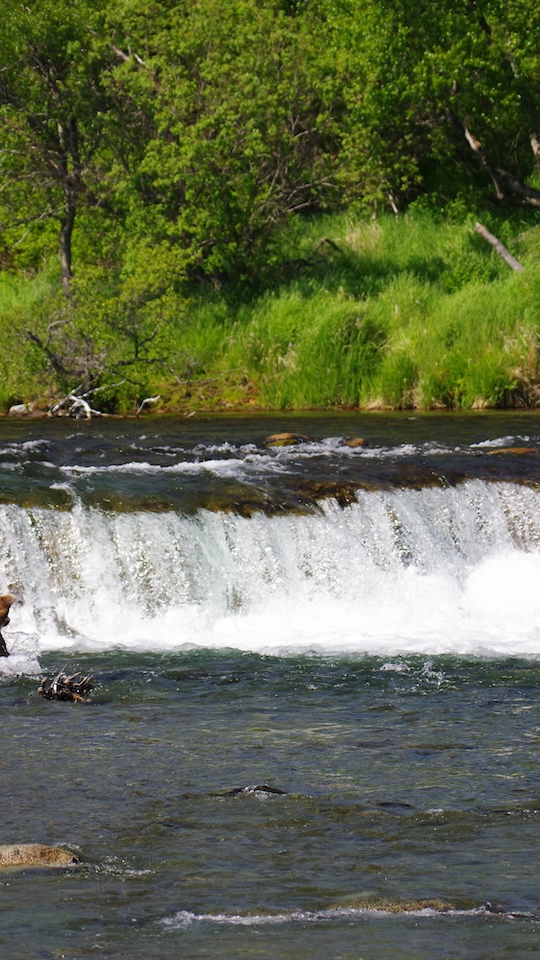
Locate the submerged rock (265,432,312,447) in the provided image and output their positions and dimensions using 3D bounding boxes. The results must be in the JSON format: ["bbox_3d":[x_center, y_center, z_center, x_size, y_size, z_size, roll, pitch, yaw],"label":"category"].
[{"bbox_3d":[0.233,-0.515,120.000,0.640,0.260,0.480,0,1,0],"label":"submerged rock"}]

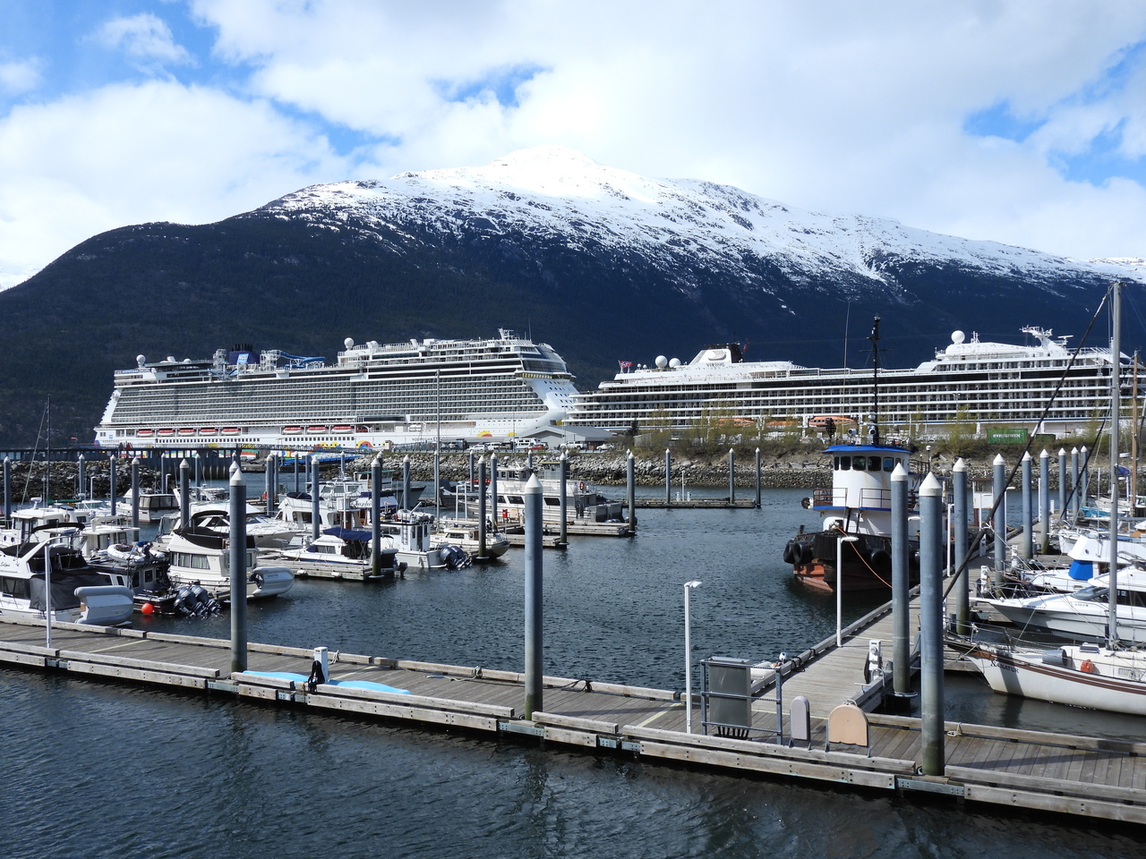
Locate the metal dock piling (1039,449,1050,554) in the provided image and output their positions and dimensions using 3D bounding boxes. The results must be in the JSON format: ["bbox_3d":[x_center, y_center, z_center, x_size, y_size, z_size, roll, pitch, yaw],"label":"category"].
[{"bbox_3d":[24.025,3.687,55.458,0.420,5.400,0.420,-1,-1,29],"label":"metal dock piling"}]

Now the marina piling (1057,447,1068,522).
[{"bbox_3d":[32.751,4.345,73.020,0.442,6.200,0.442,-1,-1,28],"label":"marina piling"}]

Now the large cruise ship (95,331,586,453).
[{"bbox_3d":[-121.671,-14.982,566.543,333.000,61.000,41.400,-1,-1,29],"label":"large cruise ship"}]

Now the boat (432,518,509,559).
[{"bbox_3d":[-7.530,7.314,72.510,7.000,2.200,2.400,-1,-1,28],"label":"boat"}]

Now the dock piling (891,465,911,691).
[{"bbox_3d":[8.844,4.110,29.578,0.442,6.400,0.442,-1,-1,28],"label":"dock piling"}]

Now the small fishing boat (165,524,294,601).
[{"bbox_3d":[-16.152,5.636,47.536,8.700,3.300,3.100,-1,-1,29],"label":"small fishing boat"}]

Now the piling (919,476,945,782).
[{"bbox_3d":[7.290,4.077,22.250,0.442,6.400,0.442,-1,-1,28],"label":"piling"}]

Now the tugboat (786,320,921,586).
[{"bbox_3d":[17.419,0.953,62.465,7.500,14.100,20.500,-1,-1,28],"label":"tugboat"}]

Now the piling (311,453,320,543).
[{"bbox_3d":[-14.562,4.108,61.959,0.420,5.300,0.420,-1,-1,29],"label":"piling"}]

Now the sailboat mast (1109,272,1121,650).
[{"bbox_3d":[15.157,1.002,30.581,0.190,10.300,0.150,1,0,28],"label":"sailboat mast"}]

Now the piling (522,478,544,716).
[{"bbox_3d":[-0.989,4.236,26.994,0.442,6.300,0.442,-1,-1,0],"label":"piling"}]

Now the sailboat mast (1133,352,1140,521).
[{"bbox_3d":[36.597,0.262,71.004,0.280,10.700,0.280,-1,-1,29],"label":"sailboat mast"}]

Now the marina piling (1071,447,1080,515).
[{"bbox_3d":[33.624,3.771,72.959,0.420,5.300,0.420,-1,-1,29],"label":"marina piling"}]

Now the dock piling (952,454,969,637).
[{"bbox_3d":[13.572,4.164,38.363,0.442,6.300,0.442,-1,-1,28],"label":"dock piling"}]

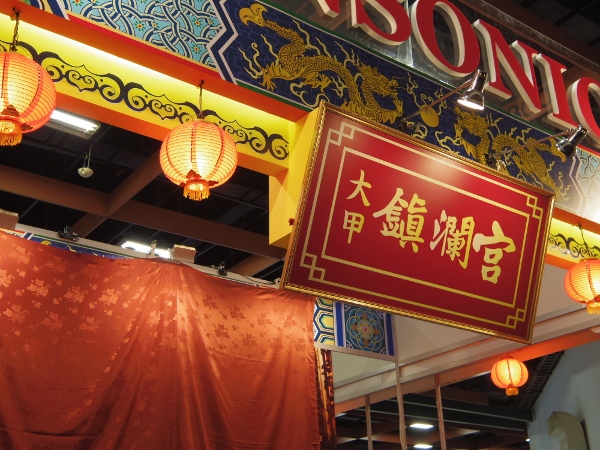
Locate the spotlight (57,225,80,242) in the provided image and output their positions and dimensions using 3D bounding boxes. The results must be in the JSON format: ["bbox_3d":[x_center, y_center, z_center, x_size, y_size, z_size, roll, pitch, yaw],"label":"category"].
[{"bbox_3d":[-1.901,0.069,6.660,0.170,0.140,0.150,15,-29,-33],"label":"spotlight"}]

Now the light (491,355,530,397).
[{"bbox_3d":[1.888,1.362,7.320,0.340,0.349,0.340,-1,-24,-1],"label":"light"}]

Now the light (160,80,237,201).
[{"bbox_3d":[-0.439,-0.378,3.567,0.340,0.600,0.340,-1,-24,-1],"label":"light"}]

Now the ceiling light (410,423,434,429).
[{"bbox_3d":[5.992,9.802,39.874,1.250,0.100,0.600,15,-29,-33],"label":"ceiling light"}]

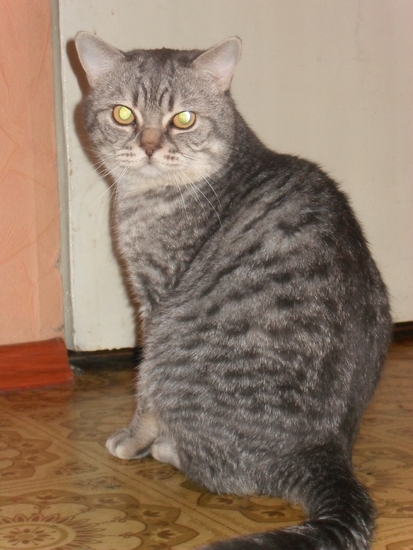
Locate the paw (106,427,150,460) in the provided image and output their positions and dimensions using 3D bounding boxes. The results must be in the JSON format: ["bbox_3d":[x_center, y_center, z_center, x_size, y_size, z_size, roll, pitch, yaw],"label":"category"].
[{"bbox_3d":[-0.064,0.138,1.040,0.042,0.027,0.034,-5,6,-33],"label":"paw"}]

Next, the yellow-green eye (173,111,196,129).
[{"bbox_3d":[-0.017,-0.120,0.985,0.018,0.015,0.011,4,6,-3],"label":"yellow-green eye"}]

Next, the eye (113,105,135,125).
[{"bbox_3d":[-0.064,-0.124,0.987,0.018,0.015,0.011,5,6,5],"label":"eye"}]

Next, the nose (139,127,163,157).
[{"bbox_3d":[-0.042,-0.101,0.966,0.018,0.021,0.014,4,6,2],"label":"nose"}]

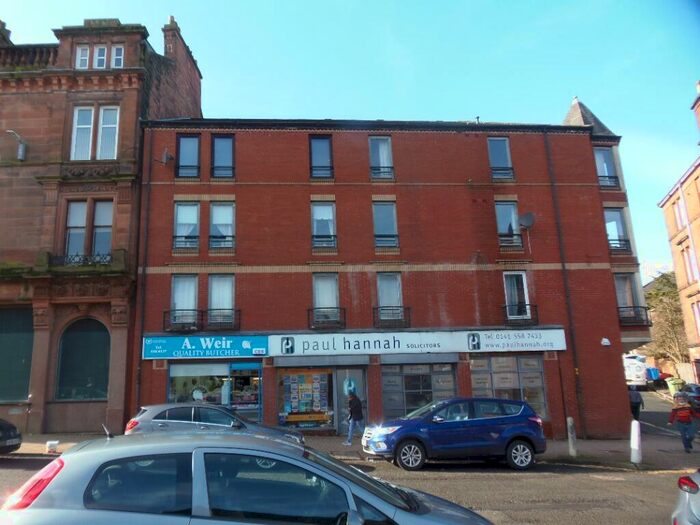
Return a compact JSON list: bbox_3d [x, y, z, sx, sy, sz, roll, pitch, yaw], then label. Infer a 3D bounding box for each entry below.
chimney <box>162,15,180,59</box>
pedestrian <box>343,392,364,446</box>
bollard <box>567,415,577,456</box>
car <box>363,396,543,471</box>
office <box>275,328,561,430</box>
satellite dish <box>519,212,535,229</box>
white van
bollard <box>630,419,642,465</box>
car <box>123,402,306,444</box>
[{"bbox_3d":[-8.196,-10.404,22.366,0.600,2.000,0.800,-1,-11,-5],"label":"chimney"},{"bbox_3d":[0.099,4.805,14.965,0.620,1.640,0.500,-1,-11,-5],"label":"pedestrian"},{"bbox_3d":[6.291,4.977,13.893,0.200,1.060,0.200,-1,-11,-5],"label":"bollard"},{"bbox_3d":[2.516,4.312,12.573,4.520,1.690,1.840,2,-13,-5],"label":"car"},{"bbox_3d":[2.469,4.113,16.862,10.600,3.480,0.500,-1,-11,-5],"label":"office"},{"bbox_3d":[6.556,-1.556,17.983,0.400,0.530,0.550,5,-13,-30],"label":"satellite dish"},{"bbox_3d":[20.208,8.019,35.862,2.000,2.500,5.200,-6,-12,21],"label":"white van"},{"bbox_3d":[7.671,4.833,13.148,0.280,1.110,0.280,4,-12,-4],"label":"bollard"},{"bbox_3d":[-3.271,4.244,12.257,4.300,1.440,1.790,2,-13,-5],"label":"car"}]

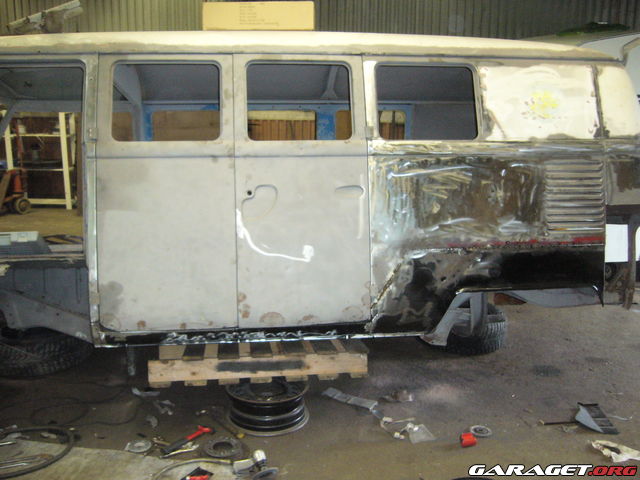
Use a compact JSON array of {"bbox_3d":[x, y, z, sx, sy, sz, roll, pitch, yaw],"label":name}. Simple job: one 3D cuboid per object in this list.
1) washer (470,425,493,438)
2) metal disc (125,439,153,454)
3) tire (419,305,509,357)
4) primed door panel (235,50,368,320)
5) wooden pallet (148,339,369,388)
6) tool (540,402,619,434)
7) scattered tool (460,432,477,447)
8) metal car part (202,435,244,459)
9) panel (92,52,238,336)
[{"bbox_3d":[0.738,0.876,2.957,0.096,0.015,0.096,0,8,0],"label":"washer"},{"bbox_3d":[-0.794,0.906,2.841,0.110,0.009,0.108,1,12,0],"label":"metal disc"},{"bbox_3d":[0.949,0.588,4.286,0.556,0.190,0.556,0,8,0],"label":"tire"},{"bbox_3d":[-0.070,-0.221,2.867,0.588,1.197,0.080,-1,-3,-6],"label":"primed door panel"},{"bbox_3d":[-0.356,0.549,3.604,1.053,0.138,1.000,-1,9,-8],"label":"wooden pallet"},{"bbox_3d":[1.210,0.824,3.081,0.333,0.090,0.261,0,9,2],"label":"tool"},{"bbox_3d":[0.654,0.877,2.847,0.066,0.046,0.050,0,8,0],"label":"scattered tool"},{"bbox_3d":[-0.424,0.894,2.797,0.170,0.025,0.170,0,8,0],"label":"metal car part"},{"bbox_3d":[-0.669,-0.214,2.864,0.592,1.217,0.080,-1,-3,-6],"label":"panel"}]

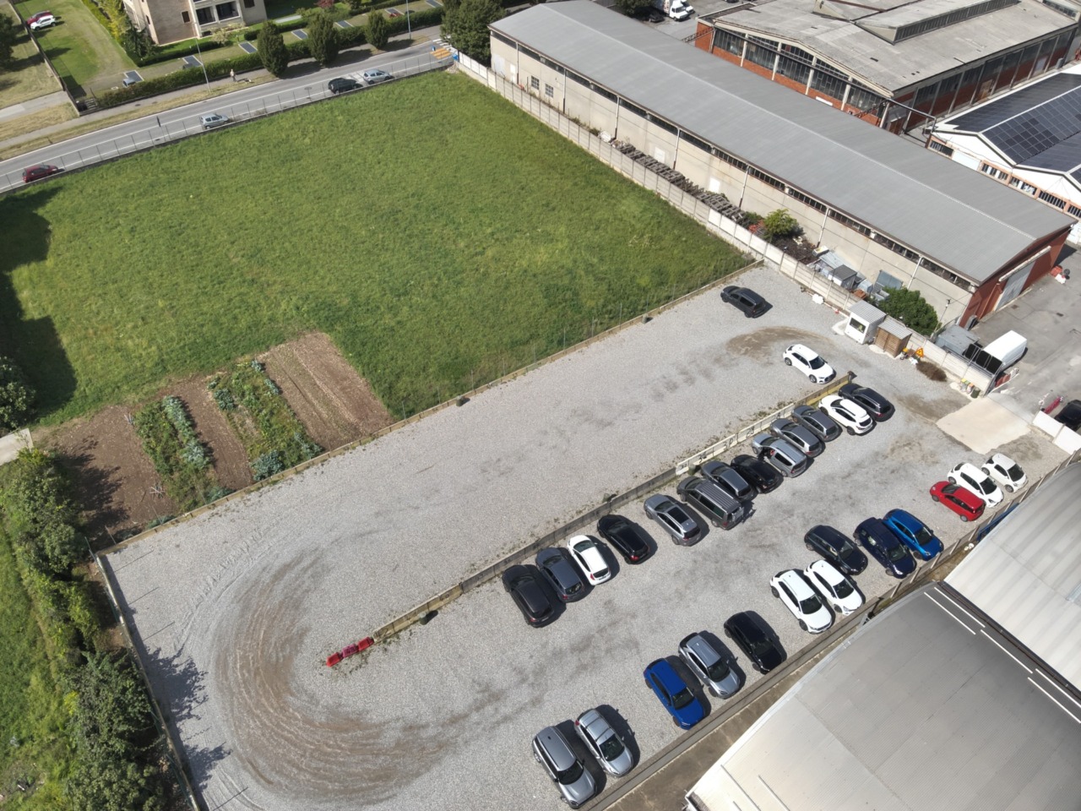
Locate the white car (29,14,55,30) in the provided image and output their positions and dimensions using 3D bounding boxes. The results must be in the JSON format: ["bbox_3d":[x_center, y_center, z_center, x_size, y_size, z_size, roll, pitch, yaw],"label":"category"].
[{"bbox_3d":[-82.205,-62.936,123.482,1.779,1.572,4.018,27,51,24],"label":"white car"}]

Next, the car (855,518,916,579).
[{"bbox_3d":[24.075,9.839,52.120,1.855,1.630,4.610,-19,47,-20],"label":"car"}]

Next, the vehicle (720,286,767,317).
[{"bbox_3d":[19.106,-10.031,70.381,1.860,1.670,4.580,-32,54,-27],"label":"vehicle"}]

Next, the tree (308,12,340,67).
[{"bbox_3d":[-31.520,-53.005,108.394,4.641,7.286,4.641,0,46,0],"label":"tree"}]

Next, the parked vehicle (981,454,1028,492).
[{"bbox_3d":[34.690,4.972,55.782,1.670,1.508,2.964,-31,53,-27],"label":"parked vehicle"}]

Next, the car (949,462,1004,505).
[{"bbox_3d":[32.084,5.676,55.088,1.682,1.509,3.800,-30,52,-27],"label":"car"}]

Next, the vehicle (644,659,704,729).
[{"bbox_3d":[7.929,16.843,44.060,1.758,1.500,4.160,-28,51,-25],"label":"vehicle"}]

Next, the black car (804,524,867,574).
[{"bbox_3d":[20.195,9.727,51.095,4.163,1.506,1.782,33,54,29],"label":"black car"}]

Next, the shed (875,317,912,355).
[{"bbox_3d":[32.302,-6.173,68.880,1.588,2.070,2.433,-27,50,-27],"label":"shed"}]

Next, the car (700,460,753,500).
[{"bbox_3d":[13.826,5.373,55.474,4.150,1.490,1.780,35,55,29],"label":"car"}]

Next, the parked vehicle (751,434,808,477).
[{"bbox_3d":[18.187,3.590,57.124,1.771,1.619,4.456,-32,54,-27],"label":"parked vehicle"}]

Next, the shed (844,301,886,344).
[{"bbox_3d":[30.294,-7.681,70.176,2.279,2.402,2.245,-28,51,-28],"label":"shed"}]

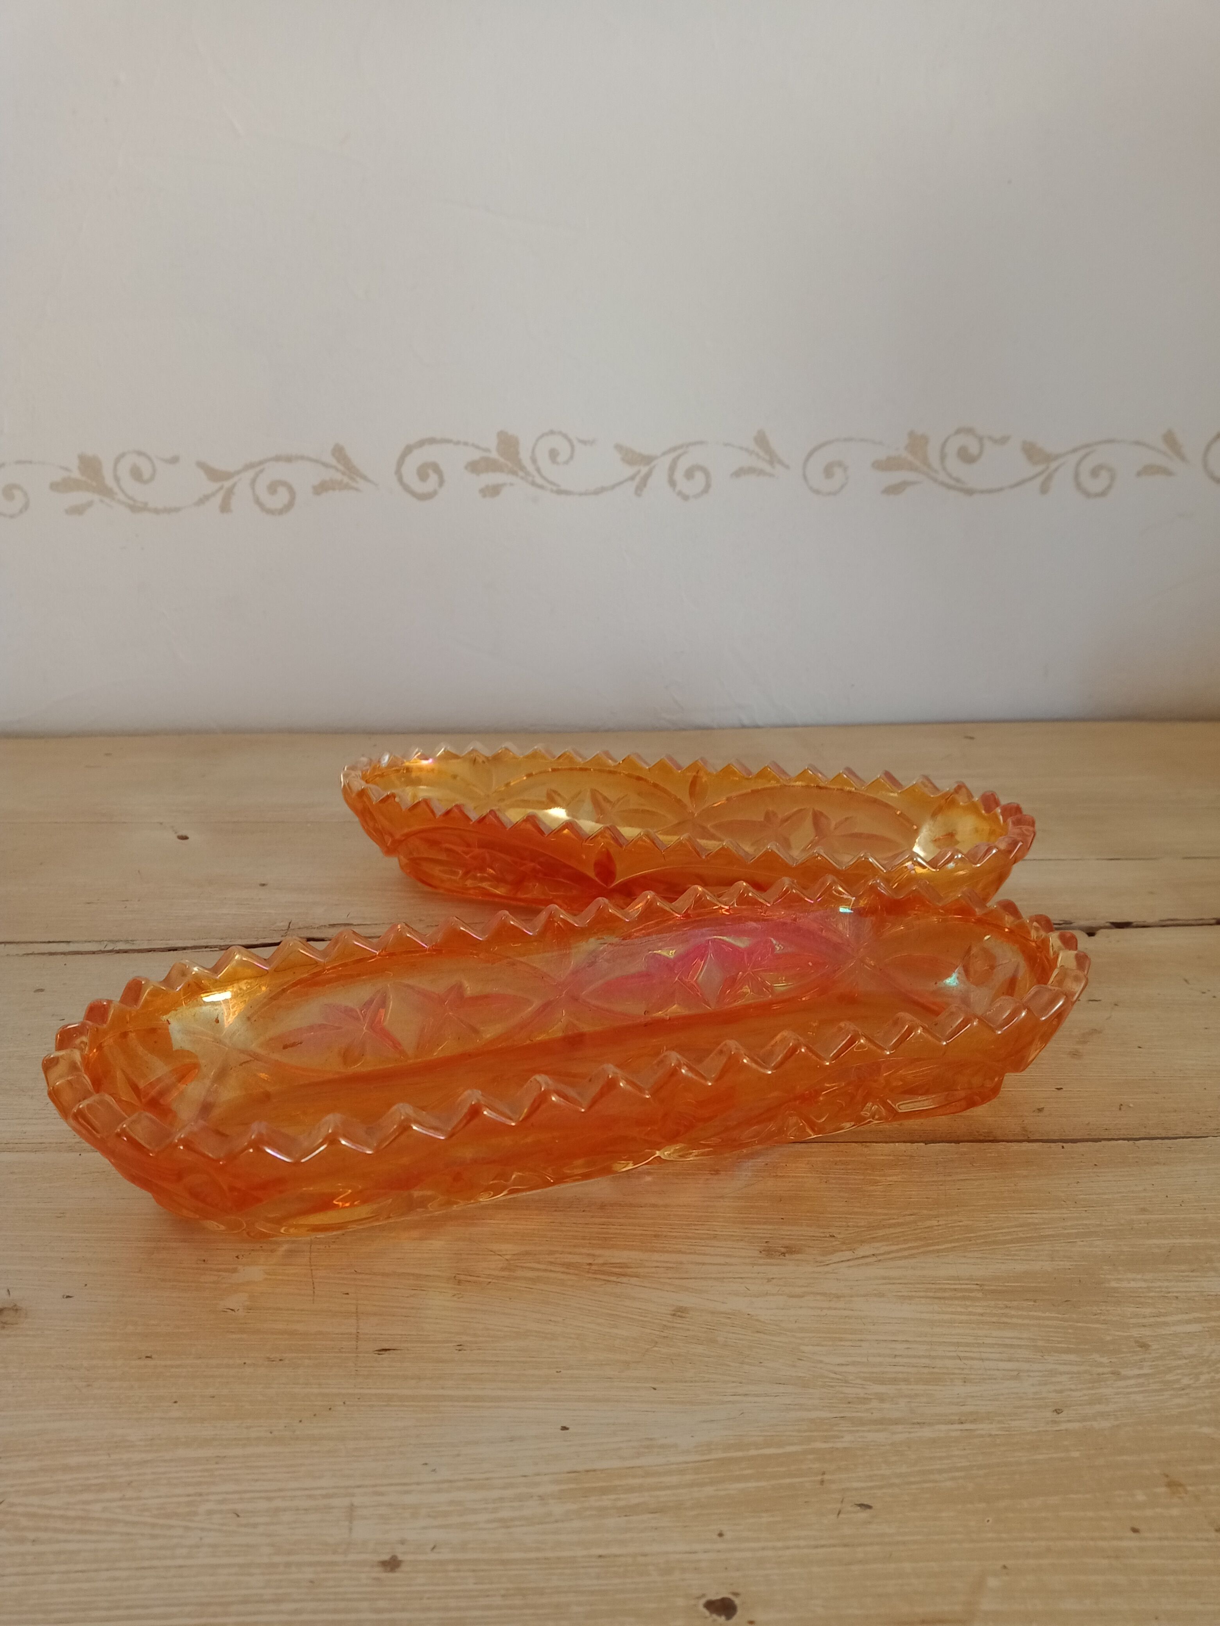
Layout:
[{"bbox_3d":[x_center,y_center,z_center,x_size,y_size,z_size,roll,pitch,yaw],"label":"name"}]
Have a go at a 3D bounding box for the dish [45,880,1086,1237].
[{"bbox_3d":[0.000,0.052,0.285,0.230,0.033,0.089,-6,19,-17],"label":"dish"}]

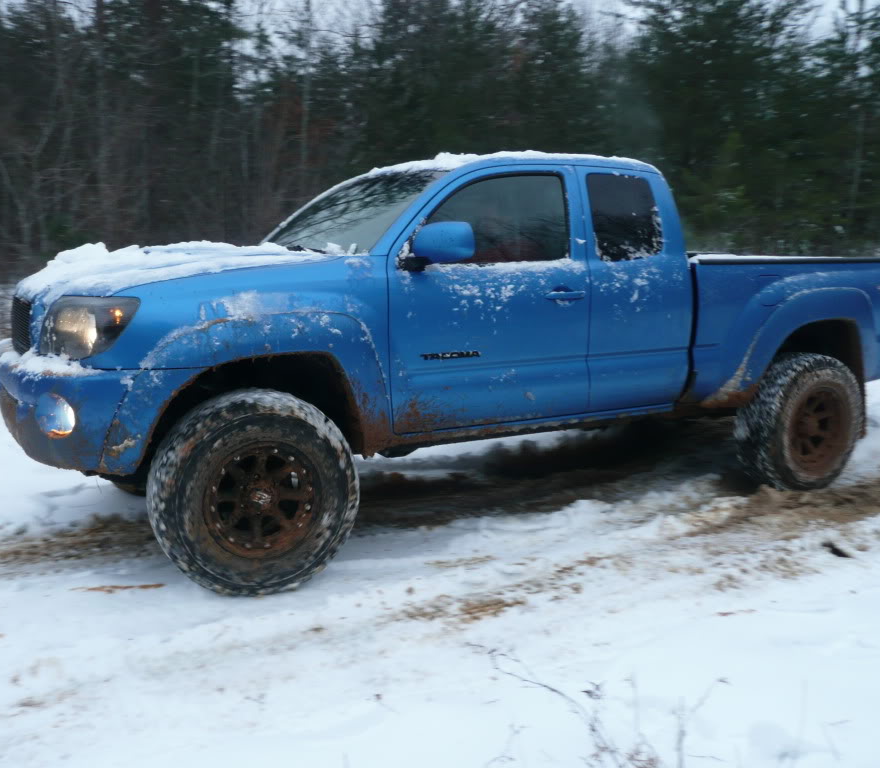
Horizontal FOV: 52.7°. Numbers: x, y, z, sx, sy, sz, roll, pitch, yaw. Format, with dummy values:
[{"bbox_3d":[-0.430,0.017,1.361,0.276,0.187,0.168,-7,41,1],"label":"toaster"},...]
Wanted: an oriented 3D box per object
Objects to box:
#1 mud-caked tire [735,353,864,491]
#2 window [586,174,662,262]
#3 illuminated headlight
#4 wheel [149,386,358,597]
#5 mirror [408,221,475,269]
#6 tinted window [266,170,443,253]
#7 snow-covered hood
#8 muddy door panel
[{"bbox_3d":[2.098,0.202,5.152,0.840,0.840,0.290,-5,10,-28],"label":"mud-caked tire"},{"bbox_3d":[0.921,-0.822,4.441,0.440,0.420,0.060,-5,-6,-28],"label":"window"},{"bbox_3d":[-1.340,-0.220,3.362,0.340,0.250,0.340,-5,10,-28],"label":"illuminated headlight"},{"bbox_3d":[-0.764,0.437,3.630,0.840,0.840,0.290,-5,10,-28],"label":"wheel"},{"bbox_3d":[0.004,-0.592,3.713,0.160,0.200,0.260,-5,10,-28],"label":"mirror"},{"bbox_3d":[-0.477,-0.876,4.487,0.720,0.160,1.400,-43,25,-16],"label":"tinted window"},{"bbox_3d":[-1.287,-0.523,4.102,1.260,0.270,1.480,-5,10,-28],"label":"snow-covered hood"},{"bbox_3d":[0.213,-0.416,4.074,1.090,1.200,0.230,-5,10,-28],"label":"muddy door panel"}]

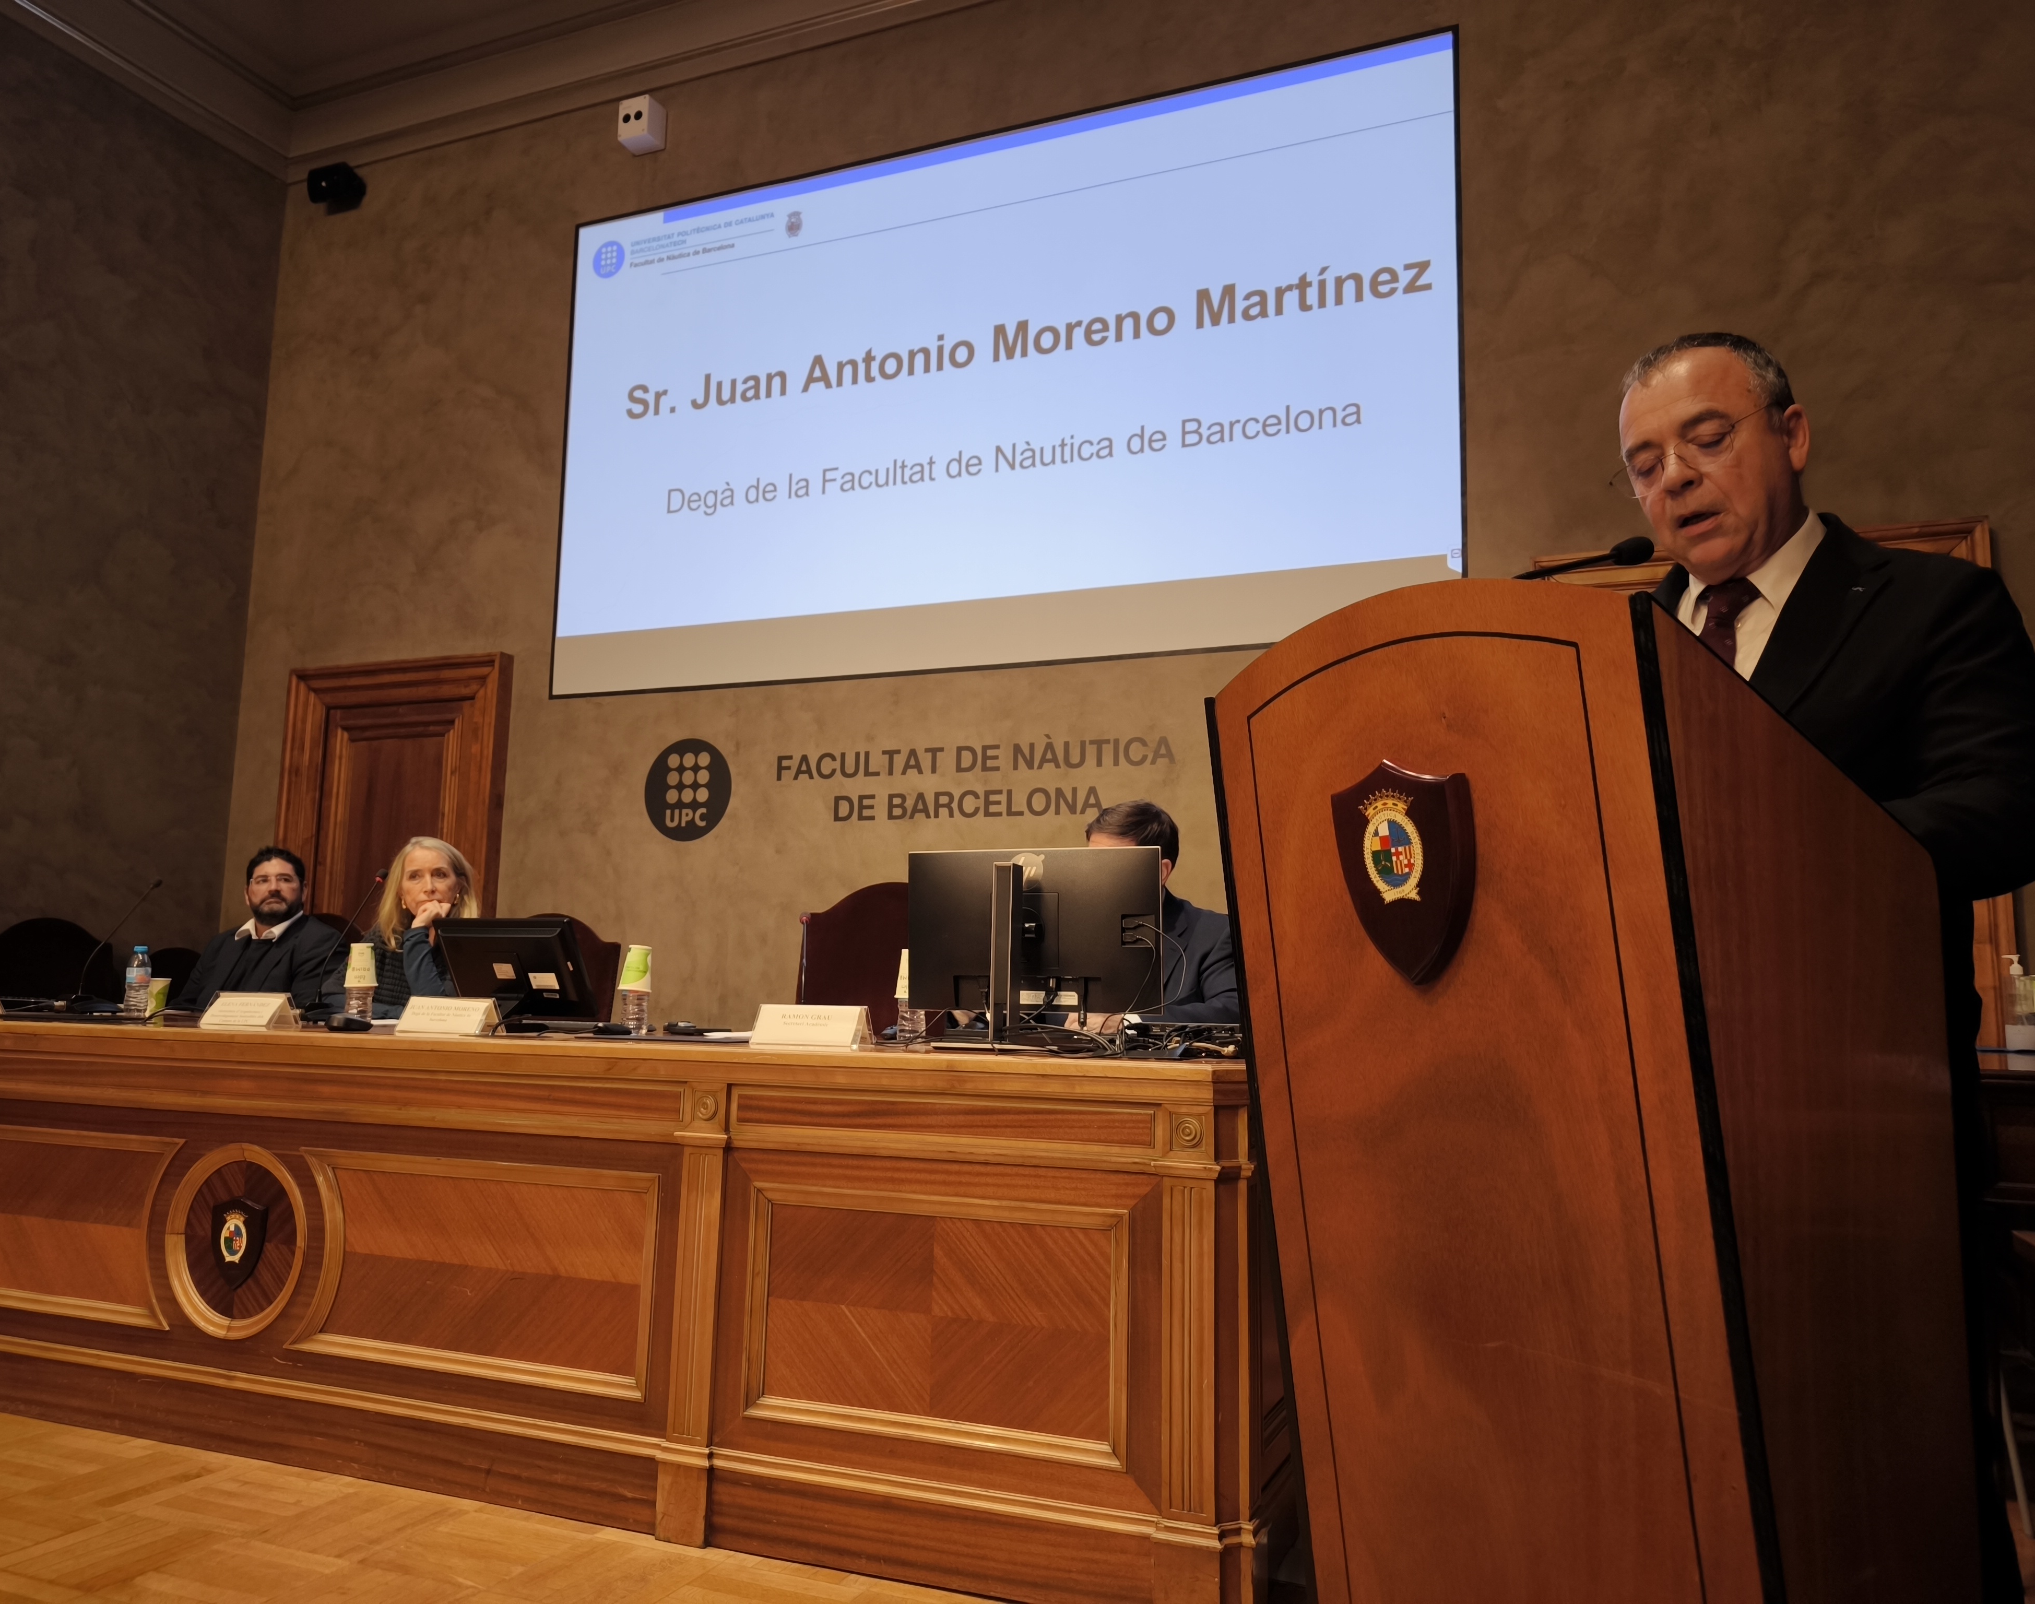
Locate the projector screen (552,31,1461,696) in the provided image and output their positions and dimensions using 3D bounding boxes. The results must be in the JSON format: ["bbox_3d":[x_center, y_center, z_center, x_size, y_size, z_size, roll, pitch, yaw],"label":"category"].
[{"bbox_3d":[-0.237,-1.617,5.929,3.881,2.209,0.060,-2,-8,22],"label":"projector screen"}]

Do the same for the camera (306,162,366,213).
[{"bbox_3d":[-3.385,-3.053,7.363,0.220,0.185,0.165,-1,-8,13],"label":"camera"}]

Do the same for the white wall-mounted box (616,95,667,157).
[{"bbox_3d":[-1.692,-3.055,6.704,0.152,0.187,0.132,-2,-8,22],"label":"white wall-mounted box"}]

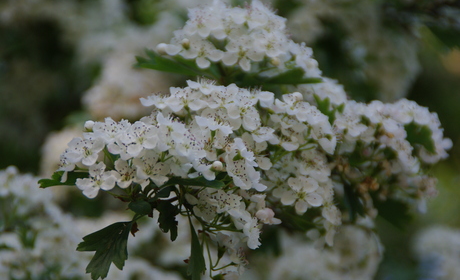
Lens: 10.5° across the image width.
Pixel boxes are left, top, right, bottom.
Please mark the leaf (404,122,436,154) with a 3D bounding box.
[{"bbox_3d":[0.077,0.000,1.010,0.014,0.014,0.008,0,0,0],"label":"leaf"}]

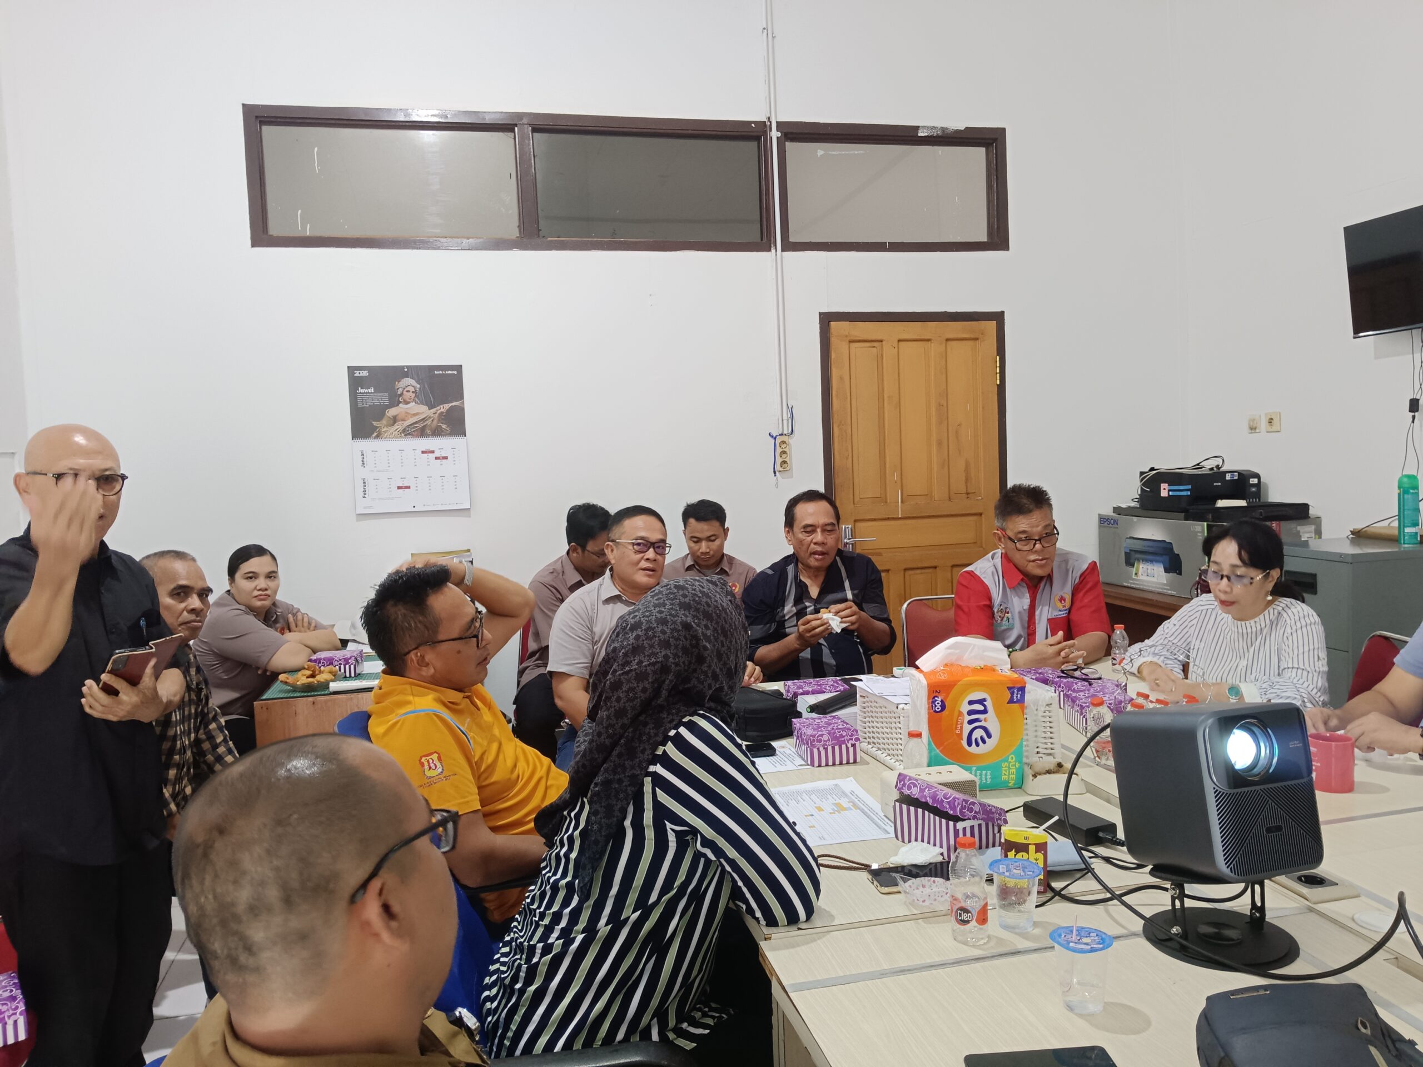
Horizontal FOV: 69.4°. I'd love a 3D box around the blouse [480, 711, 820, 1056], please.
[{"bbox_3d":[-0.060,0.521,1.500,0.480,0.560,0.450,-5,5,-35],"label":"blouse"}]

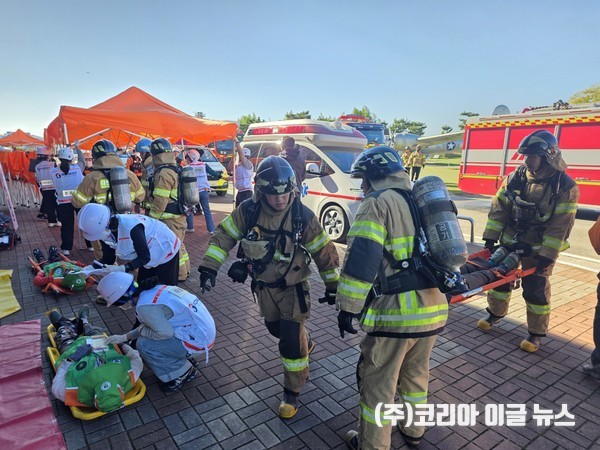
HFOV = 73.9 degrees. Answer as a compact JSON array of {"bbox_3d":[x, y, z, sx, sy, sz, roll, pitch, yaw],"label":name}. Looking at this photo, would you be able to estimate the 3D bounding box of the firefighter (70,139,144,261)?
[{"bbox_3d":[-2.067,-0.058,4.372,0.560,1.760,0.690,11,14,41],"label":"firefighter"}]

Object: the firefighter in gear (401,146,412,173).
[{"bbox_3d":[5.358,-2.977,19.930,0.580,1.780,0.420,3,11,11],"label":"firefighter in gear"}]

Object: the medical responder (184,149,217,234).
[{"bbox_3d":[-1.934,-0.656,7.696,0.620,1.610,0.450,-4,12,-23],"label":"medical responder"}]

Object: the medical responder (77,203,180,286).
[{"bbox_3d":[-1.546,0.375,3.637,0.920,1.200,0.520,2,11,5],"label":"medical responder"}]

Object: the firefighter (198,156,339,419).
[{"bbox_3d":[-0.184,0.343,2.694,0.880,1.630,0.620,3,11,10],"label":"firefighter"}]

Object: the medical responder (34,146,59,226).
[{"bbox_3d":[-5.284,-0.846,8.347,0.450,1.600,0.520,4,11,14],"label":"medical responder"}]

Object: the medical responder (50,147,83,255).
[{"bbox_3d":[-3.599,-0.391,6.198,0.550,1.680,0.450,-3,11,-22],"label":"medical responder"}]

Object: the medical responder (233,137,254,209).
[{"bbox_3d":[-1.189,-0.874,8.387,0.500,1.920,0.500,0,11,-5],"label":"medical responder"}]

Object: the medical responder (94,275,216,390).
[{"bbox_3d":[-1.012,0.710,2.945,0.860,0.780,0.560,-1,11,-12],"label":"medical responder"}]

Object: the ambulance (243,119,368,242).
[{"bbox_3d":[0.497,-1.192,8.949,1.950,2.280,5.150,-6,13,-34],"label":"ambulance"}]

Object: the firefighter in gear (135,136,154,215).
[{"bbox_3d":[-2.262,-0.405,5.982,0.520,1.760,0.600,5,12,17],"label":"firefighter in gear"}]

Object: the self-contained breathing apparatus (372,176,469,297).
[{"bbox_3d":[0.625,0.058,2.000,0.320,0.570,0.350,-6,4,36],"label":"self-contained breathing apparatus"}]

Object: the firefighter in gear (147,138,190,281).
[{"bbox_3d":[-1.672,-0.218,5.082,0.560,1.760,0.580,6,12,26],"label":"firefighter in gear"}]

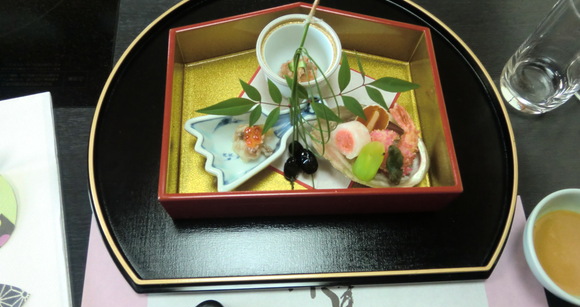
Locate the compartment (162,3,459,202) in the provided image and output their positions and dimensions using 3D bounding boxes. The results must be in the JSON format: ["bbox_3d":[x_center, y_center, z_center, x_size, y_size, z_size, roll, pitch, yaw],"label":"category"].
[{"bbox_3d":[0.012,-0.040,0.358,0.214,0.047,0.170,-1,67,-4],"label":"compartment"}]

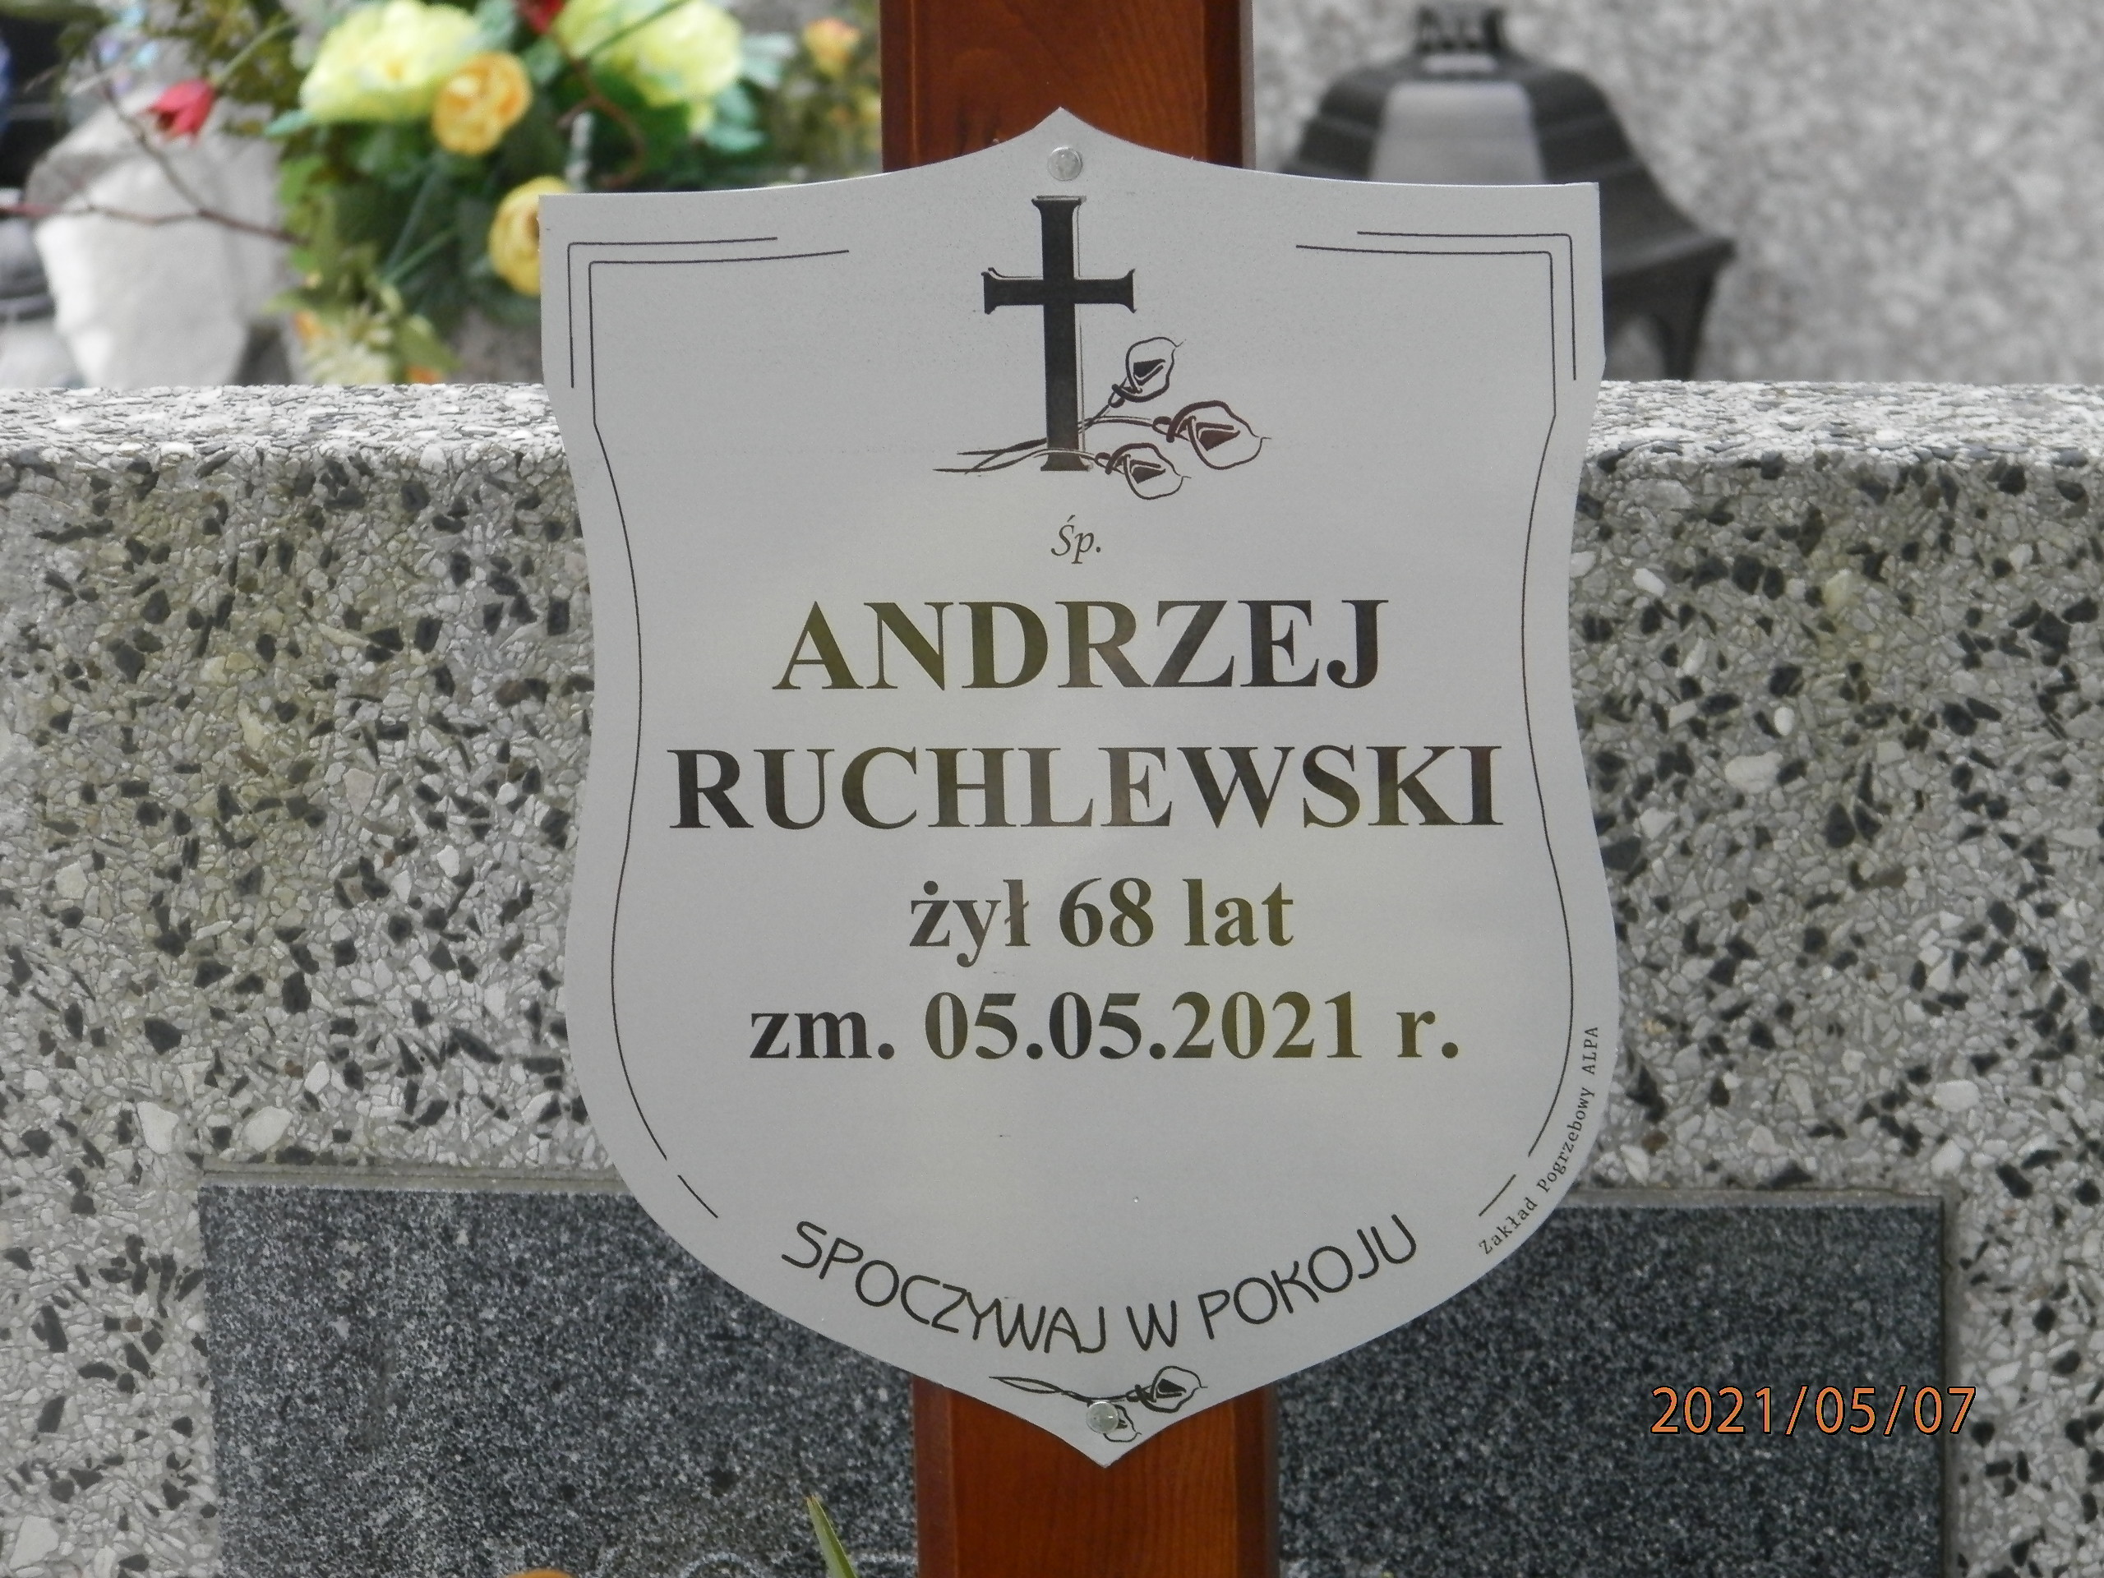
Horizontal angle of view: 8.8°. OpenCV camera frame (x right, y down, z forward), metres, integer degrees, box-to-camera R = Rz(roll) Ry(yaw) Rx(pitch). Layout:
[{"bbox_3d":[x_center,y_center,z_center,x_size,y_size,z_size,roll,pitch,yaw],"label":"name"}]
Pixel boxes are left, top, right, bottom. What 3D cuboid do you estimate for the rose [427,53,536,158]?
[{"bbox_3d":[-0.209,-0.252,5.000,0.038,0.038,0.031,-1,13,0],"label":"rose"}]

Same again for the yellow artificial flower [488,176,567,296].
[{"bbox_3d":[-0.187,-0.203,5.000,0.042,0.043,0.032,-1,13,0],"label":"yellow artificial flower"}]

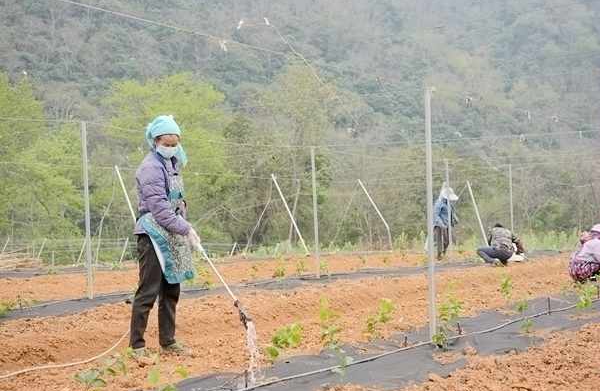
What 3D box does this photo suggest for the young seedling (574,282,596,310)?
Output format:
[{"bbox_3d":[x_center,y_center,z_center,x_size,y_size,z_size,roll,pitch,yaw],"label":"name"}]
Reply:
[{"bbox_3d":[2.828,1.000,7.600,0.218,0.297,0.207,-2,-1,20],"label":"young seedling"}]

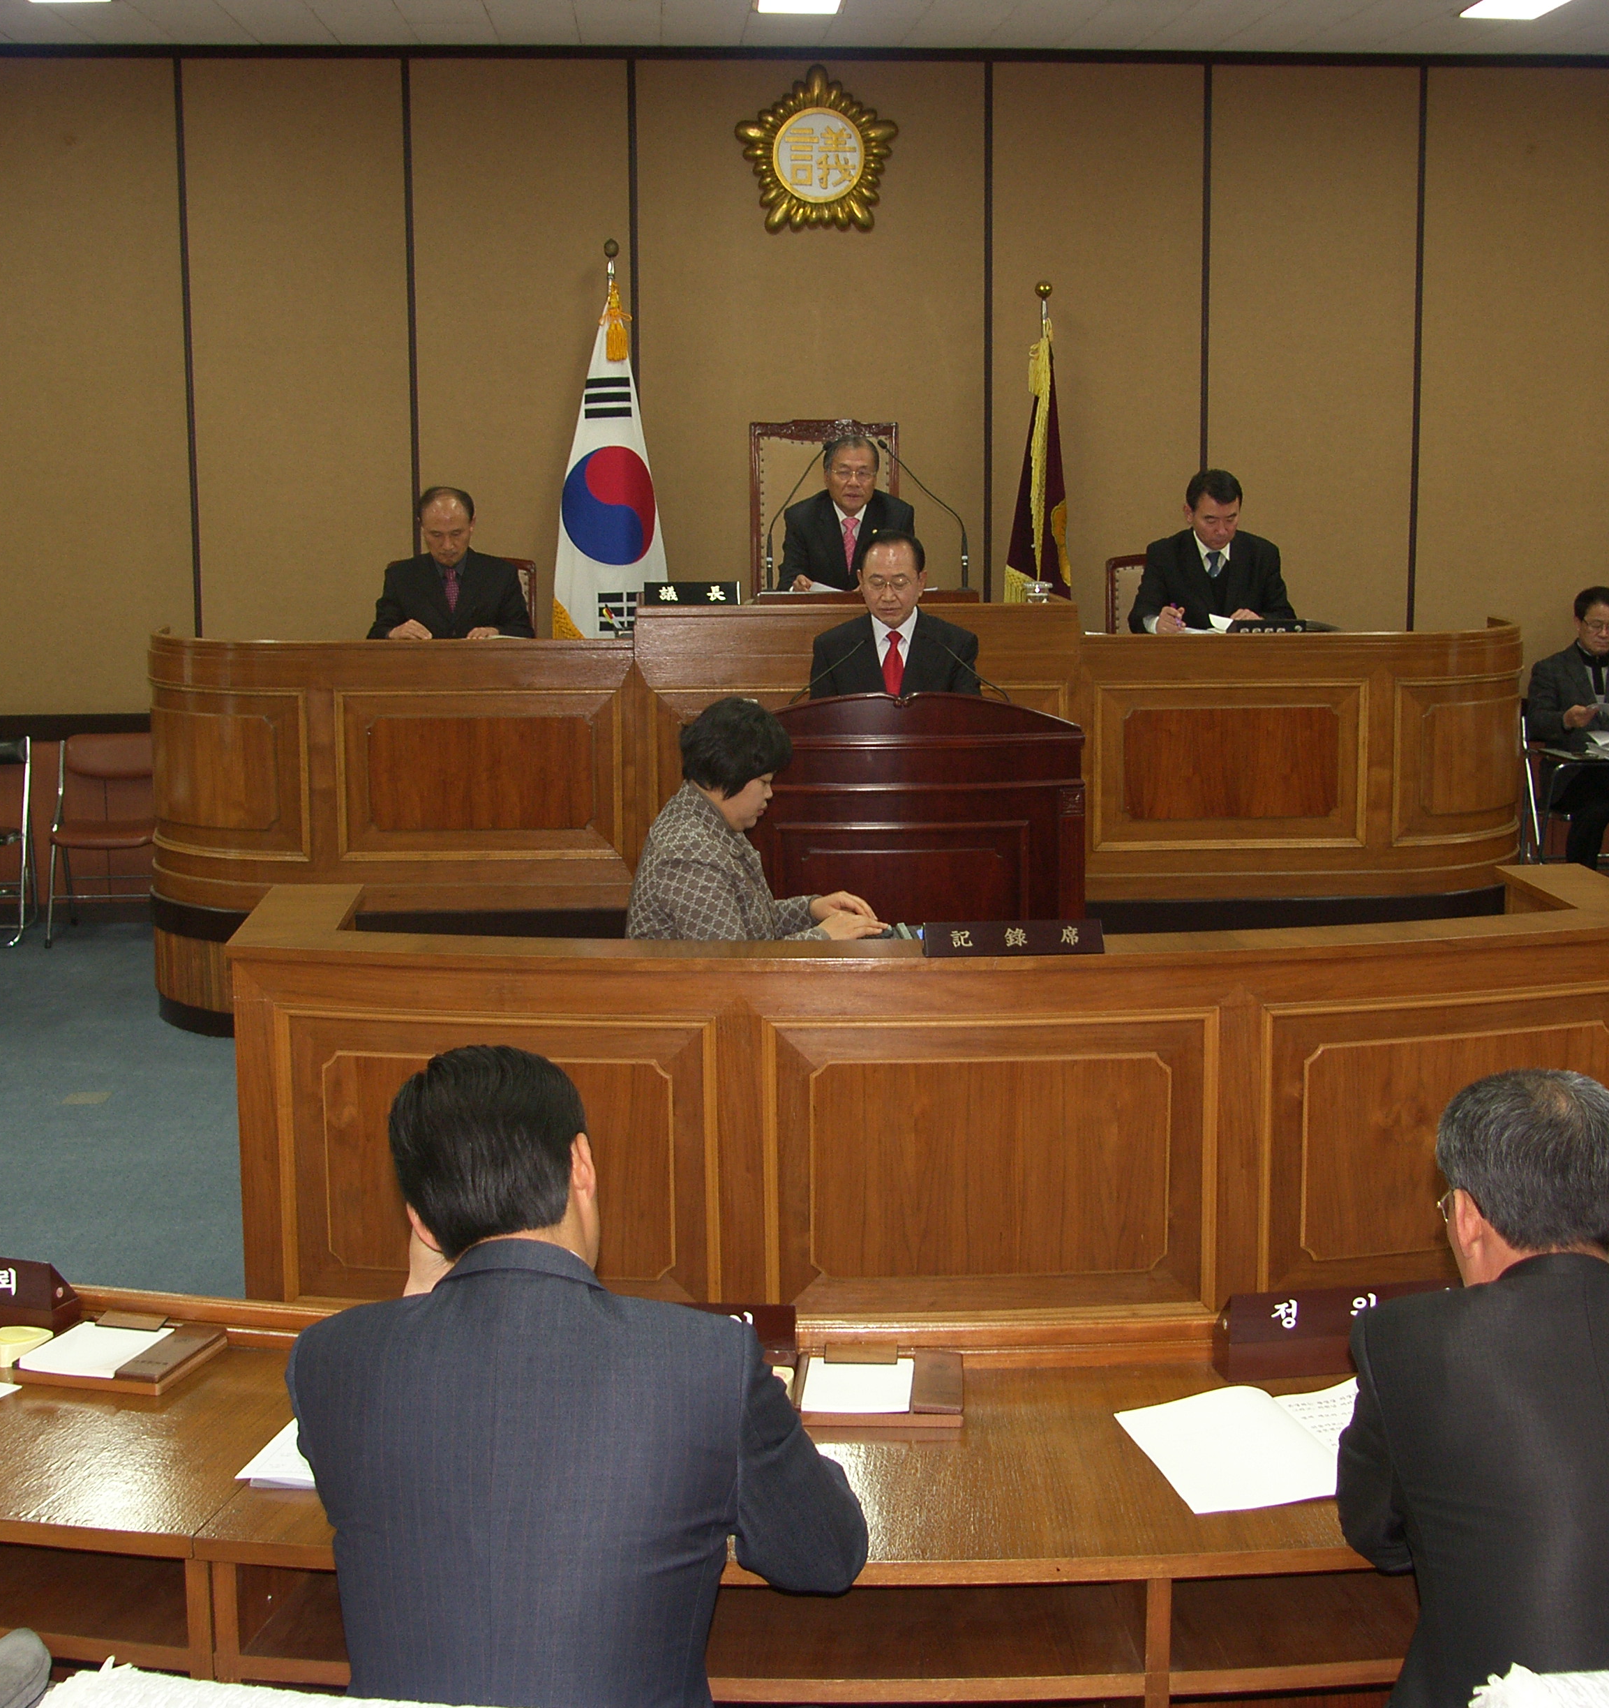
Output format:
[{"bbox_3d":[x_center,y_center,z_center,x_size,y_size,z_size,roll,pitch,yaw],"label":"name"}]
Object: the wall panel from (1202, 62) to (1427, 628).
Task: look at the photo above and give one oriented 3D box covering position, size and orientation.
[{"bbox_3d":[2.043,-1.871,10.609,0.840,2.500,0.040,-1,8,-4],"label":"wall panel"}]

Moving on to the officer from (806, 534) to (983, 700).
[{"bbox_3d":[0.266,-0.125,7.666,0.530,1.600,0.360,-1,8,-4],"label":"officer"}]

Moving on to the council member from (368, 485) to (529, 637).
[{"bbox_3d":[-1.198,-0.598,8.996,0.580,1.300,0.720,-1,8,-4],"label":"council member"}]

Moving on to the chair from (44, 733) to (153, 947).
[{"bbox_3d":[-2.658,-0.069,10.179,0.470,0.780,0.520,-1,8,-4],"label":"chair"}]

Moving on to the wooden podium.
[{"bbox_3d":[0.230,0.150,7.105,0.960,1.218,0.580,-1,8,-4],"label":"wooden podium"}]

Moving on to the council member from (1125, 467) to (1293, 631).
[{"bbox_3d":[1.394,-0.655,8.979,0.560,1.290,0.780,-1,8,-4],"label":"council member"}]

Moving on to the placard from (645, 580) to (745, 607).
[{"bbox_3d":[-0.347,-0.811,8.215,0.310,0.080,0.080,-1,8,-4],"label":"placard"}]

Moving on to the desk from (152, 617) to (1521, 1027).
[{"bbox_3d":[0.127,-0.160,8.699,4.500,1.370,1.150,-1,8,-4],"label":"desk"}]

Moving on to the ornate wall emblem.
[{"bbox_3d":[0.049,-2.763,10.308,0.640,0.640,0.080,-1,8,-4],"label":"ornate wall emblem"}]

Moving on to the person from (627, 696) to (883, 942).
[{"bbox_3d":[-0.026,0.325,5.705,0.680,1.280,0.500,1,8,6],"label":"person"}]

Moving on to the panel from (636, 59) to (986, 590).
[{"bbox_3d":[0.033,-1.850,10.502,1.380,2.540,0.050,-1,8,-4],"label":"panel"}]

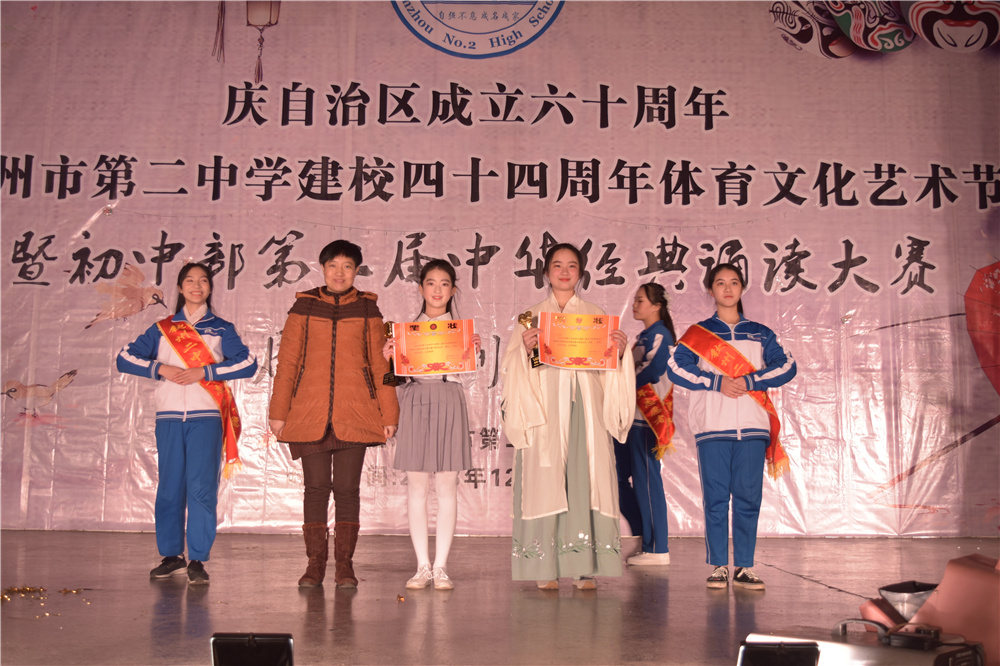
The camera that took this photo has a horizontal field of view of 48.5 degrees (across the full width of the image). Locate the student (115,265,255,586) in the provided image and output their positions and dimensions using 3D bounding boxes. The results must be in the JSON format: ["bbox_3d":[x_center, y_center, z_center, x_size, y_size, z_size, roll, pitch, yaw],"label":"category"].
[{"bbox_3d":[-1.562,0.424,5.532,0.690,1.575,0.400,1,-6,-8],"label":"student"}]

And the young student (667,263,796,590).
[{"bbox_3d":[1.143,0.437,5.484,0.634,1.597,0.400,0,-6,2],"label":"young student"}]

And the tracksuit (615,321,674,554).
[{"bbox_3d":[0.849,0.611,6.572,0.387,1.379,0.500,0,-6,6],"label":"tracksuit"}]

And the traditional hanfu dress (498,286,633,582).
[{"bbox_3d":[0.337,0.491,5.457,0.654,1.407,0.520,1,-6,0],"label":"traditional hanfu dress"}]

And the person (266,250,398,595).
[{"bbox_3d":[-0.829,0.373,5.528,0.637,1.691,0.400,1,-6,-6],"label":"person"}]

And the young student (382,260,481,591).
[{"bbox_3d":[-0.331,0.420,5.443,0.456,1.590,0.460,1,-6,-1],"label":"young student"}]

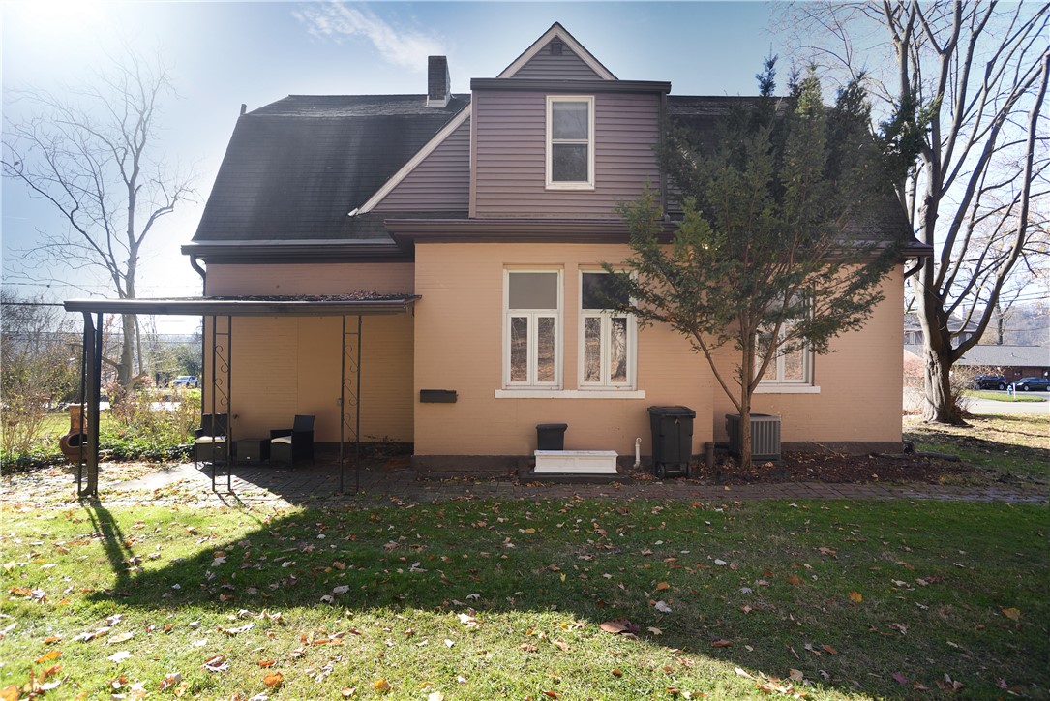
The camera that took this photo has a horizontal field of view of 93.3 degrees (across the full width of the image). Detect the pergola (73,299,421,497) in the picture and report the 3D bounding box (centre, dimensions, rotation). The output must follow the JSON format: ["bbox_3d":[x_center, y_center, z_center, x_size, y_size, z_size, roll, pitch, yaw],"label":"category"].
[{"bbox_3d":[-3.900,0.450,8.000,4.450,3.000,3.000,0,-1,0],"label":"pergola"}]

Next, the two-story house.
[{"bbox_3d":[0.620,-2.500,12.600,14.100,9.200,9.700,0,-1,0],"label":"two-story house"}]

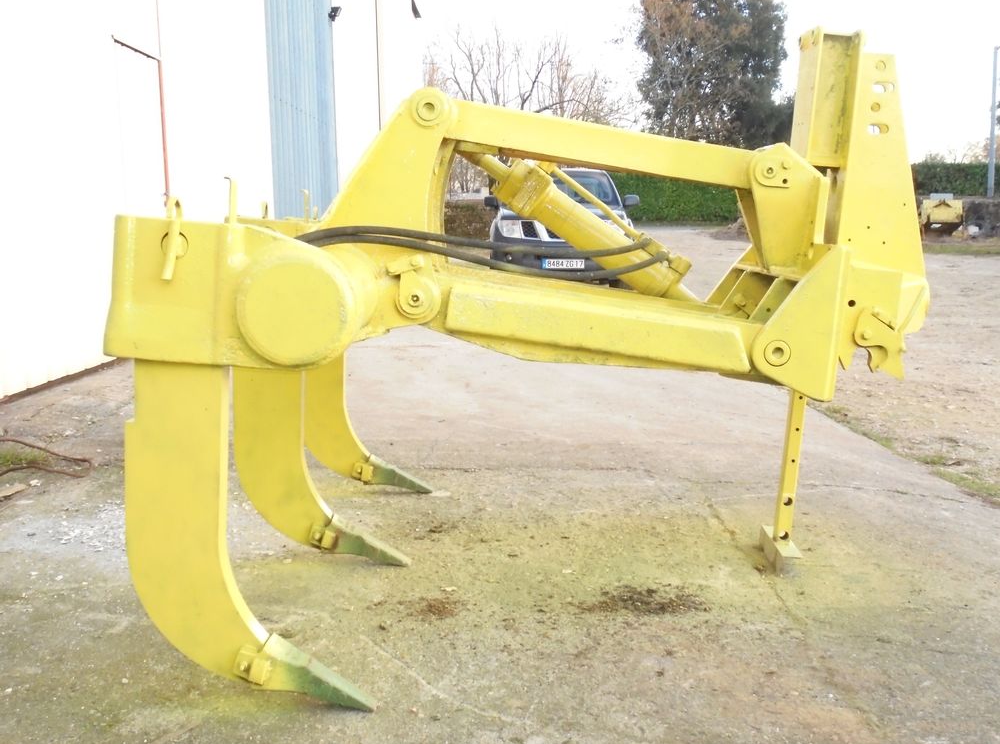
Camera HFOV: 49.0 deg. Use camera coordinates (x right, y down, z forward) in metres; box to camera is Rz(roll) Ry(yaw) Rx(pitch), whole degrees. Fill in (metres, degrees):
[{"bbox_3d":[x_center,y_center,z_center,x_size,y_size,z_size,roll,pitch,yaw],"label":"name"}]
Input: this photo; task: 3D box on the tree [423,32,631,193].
[{"bbox_3d":[0.983,-8.486,39.186,7.500,7.840,7.000,-1,8,2],"label":"tree"}]

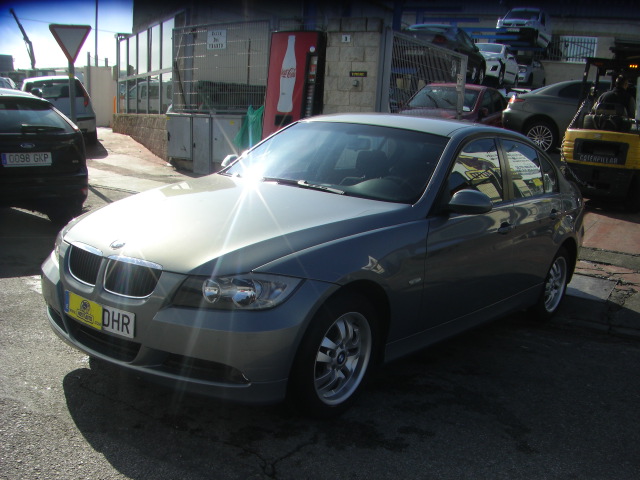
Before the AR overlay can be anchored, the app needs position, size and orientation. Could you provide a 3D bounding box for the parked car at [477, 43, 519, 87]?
[{"bbox_3d":[5.812,-5.936,24.189,1.740,1.470,4.200,8,10,26],"label":"parked car"}]

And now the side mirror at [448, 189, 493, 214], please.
[{"bbox_3d":[0.816,-0.219,3.851,0.225,0.130,0.135,12,11,37],"label":"side mirror"}]

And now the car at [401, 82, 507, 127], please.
[{"bbox_3d":[2.636,-2.226,13.557,1.680,1.400,4.200,9,11,31],"label":"car"}]

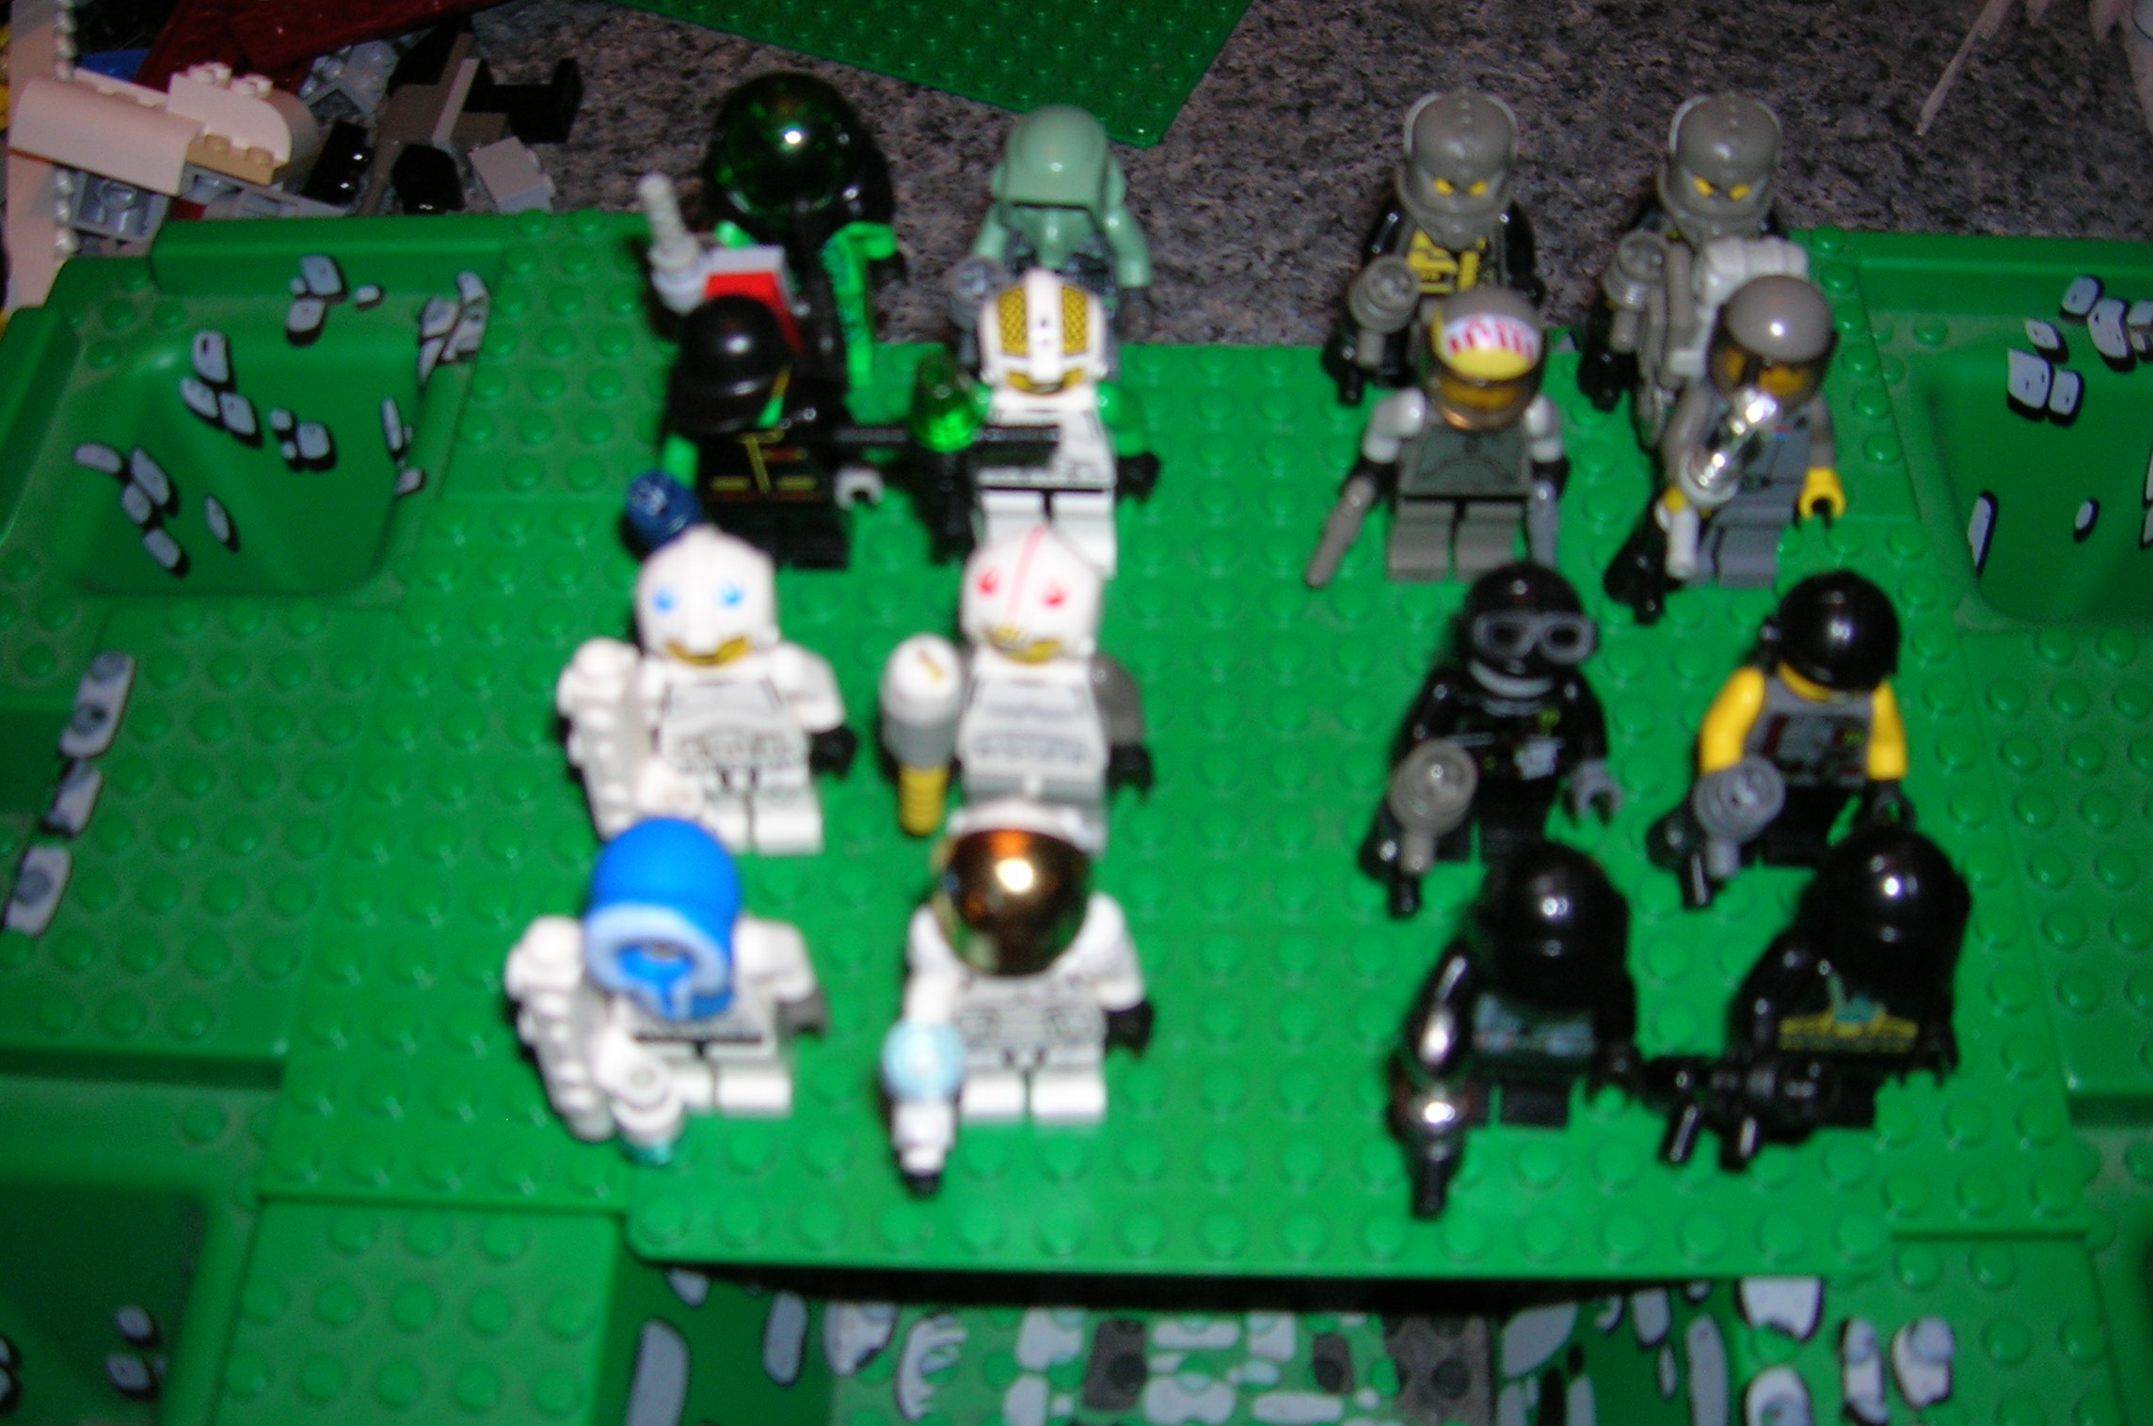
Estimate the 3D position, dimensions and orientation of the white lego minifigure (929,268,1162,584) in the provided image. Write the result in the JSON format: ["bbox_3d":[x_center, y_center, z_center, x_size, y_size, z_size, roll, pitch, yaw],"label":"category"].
[{"bbox_3d":[-0.003,-0.032,0.244,0.025,0.042,0.015,1,55,2],"label":"white lego minifigure"}]

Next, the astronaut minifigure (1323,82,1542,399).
[{"bbox_3d":[0.044,-0.053,0.257,0.028,0.043,0.022,0,55,3],"label":"astronaut minifigure"}]

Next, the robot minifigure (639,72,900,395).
[{"bbox_3d":[-0.038,-0.056,0.260,0.033,0.046,0.021,1,55,2],"label":"robot minifigure"}]

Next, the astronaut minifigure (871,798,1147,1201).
[{"bbox_3d":[-0.007,0.030,0.201,0.027,0.044,0.024,0,55,3],"label":"astronaut minifigure"}]

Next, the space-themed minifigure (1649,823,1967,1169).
[{"bbox_3d":[0.071,0.029,0.198,0.031,0.043,0.020,0,55,3],"label":"space-themed minifigure"}]

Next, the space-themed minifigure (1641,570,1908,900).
[{"bbox_3d":[0.073,0.005,0.215,0.028,0.043,0.022,0,55,3],"label":"space-themed minifigure"}]

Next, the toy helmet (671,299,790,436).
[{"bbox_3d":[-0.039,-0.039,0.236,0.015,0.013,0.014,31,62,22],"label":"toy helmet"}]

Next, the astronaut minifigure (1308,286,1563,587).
[{"bbox_3d":[0.042,-0.029,0.240,0.030,0.043,0.019,0,55,3],"label":"astronaut minifigure"}]

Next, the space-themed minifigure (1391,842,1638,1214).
[{"bbox_3d":[0.042,0.031,0.197,0.024,0.042,0.023,1,55,2],"label":"space-themed minifigure"}]

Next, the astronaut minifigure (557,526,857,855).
[{"bbox_3d":[-0.040,0.001,0.221,0.032,0.042,0.019,1,55,2],"label":"astronaut minifigure"}]

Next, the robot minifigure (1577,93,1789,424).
[{"bbox_3d":[0.075,-0.053,0.255,0.028,0.043,0.023,0,55,3],"label":"robot minifigure"}]

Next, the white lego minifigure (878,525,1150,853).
[{"bbox_3d":[-0.006,0.000,0.221,0.029,0.042,0.017,1,55,2],"label":"white lego minifigure"}]

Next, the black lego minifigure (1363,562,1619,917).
[{"bbox_3d":[0.043,0.005,0.216,0.027,0.042,0.022,1,55,2],"label":"black lego minifigure"}]

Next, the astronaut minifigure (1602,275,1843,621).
[{"bbox_3d":[0.074,-0.027,0.237,0.029,0.043,0.023,0,55,3],"label":"astronaut minifigure"}]

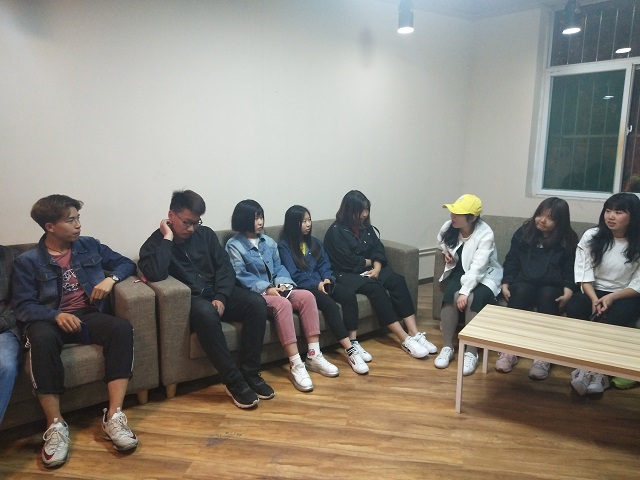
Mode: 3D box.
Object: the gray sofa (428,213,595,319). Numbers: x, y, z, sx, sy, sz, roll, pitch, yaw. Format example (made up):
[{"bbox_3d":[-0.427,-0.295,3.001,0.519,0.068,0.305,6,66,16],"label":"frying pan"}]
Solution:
[{"bbox_3d":[1.926,0.349,3.432,2.000,0.780,0.780,7,12,35],"label":"gray sofa"}]

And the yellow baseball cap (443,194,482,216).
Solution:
[{"bbox_3d":[0.968,-0.234,3.255,0.270,0.140,0.180,8,11,14],"label":"yellow baseball cap"}]

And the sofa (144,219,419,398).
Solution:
[{"bbox_3d":[-0.243,0.327,3.482,2.060,0.770,0.770,-7,12,-37],"label":"sofa"}]

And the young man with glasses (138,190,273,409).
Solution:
[{"bbox_3d":[-0.623,0.282,2.740,0.640,1.100,0.880,-5,11,-32],"label":"young man with glasses"}]

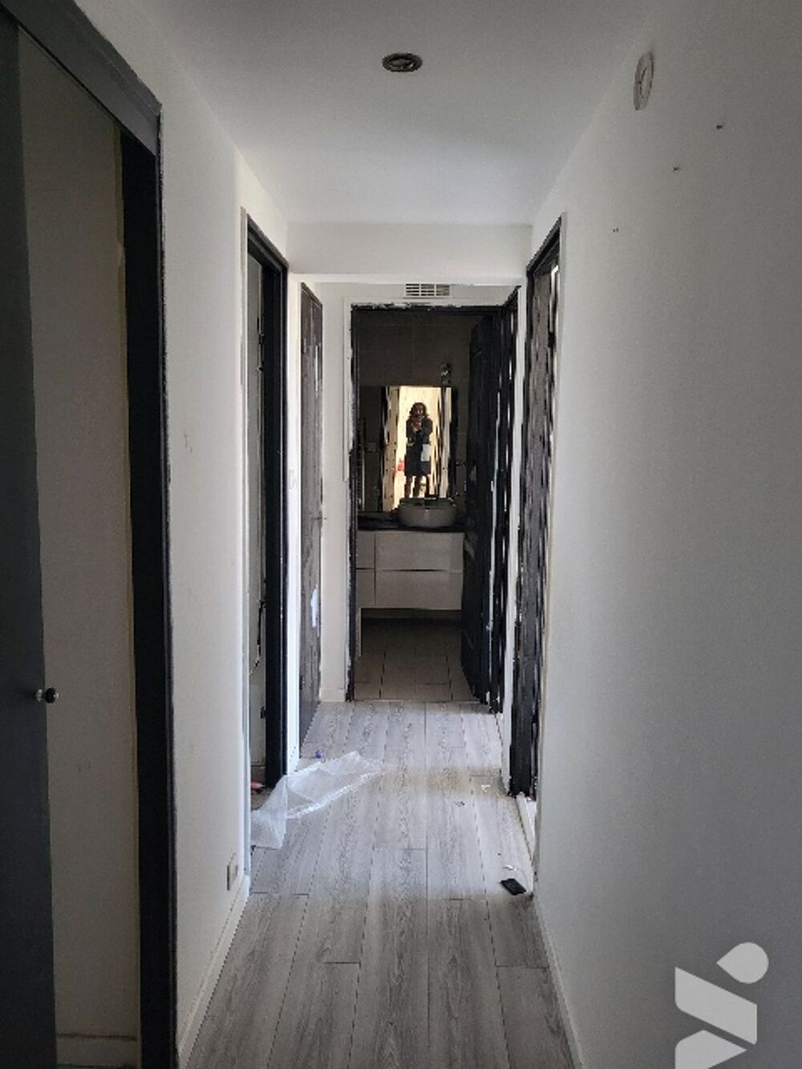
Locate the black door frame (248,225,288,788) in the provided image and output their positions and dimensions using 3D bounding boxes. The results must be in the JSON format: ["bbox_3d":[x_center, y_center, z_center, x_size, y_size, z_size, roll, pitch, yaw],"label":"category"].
[{"bbox_3d":[-0.493,0.050,2.816,0.089,2.050,0.799,1,8,1],"label":"black door frame"}]

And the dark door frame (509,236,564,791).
[{"bbox_3d":[0.493,0.080,2.765,0.089,2.042,0.710,1,8,1],"label":"dark door frame"}]

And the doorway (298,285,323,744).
[{"bbox_3d":[-0.447,-0.070,3.741,0.074,2.028,0.727,1,8,1],"label":"doorway"}]

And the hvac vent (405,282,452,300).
[{"bbox_3d":[0.128,-1.194,3.942,0.243,0.085,0.020,1,8,1],"label":"hvac vent"}]

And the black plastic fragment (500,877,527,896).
[{"bbox_3d":[0.363,1.130,2.571,0.047,0.014,0.078,-2,9,-23],"label":"black plastic fragment"}]

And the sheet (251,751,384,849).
[{"bbox_3d":[-0.362,0.993,3.161,0.310,0.090,0.840,5,9,26],"label":"sheet"}]

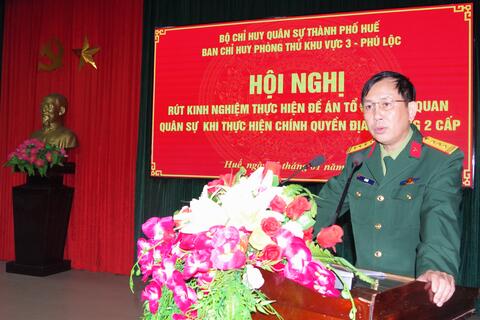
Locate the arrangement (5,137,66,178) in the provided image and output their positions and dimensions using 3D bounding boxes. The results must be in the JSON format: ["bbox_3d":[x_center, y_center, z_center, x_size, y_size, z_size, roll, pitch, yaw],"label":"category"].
[{"bbox_3d":[-2.409,-0.038,4.795,0.580,0.410,0.380,1,-1,17],"label":"arrangement"}]

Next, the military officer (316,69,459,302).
[{"bbox_3d":[0.504,0.510,1.414,0.560,1.650,0.430,1,-1,45],"label":"military officer"}]

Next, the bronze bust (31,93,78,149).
[{"bbox_3d":[-2.327,-0.379,5.037,0.570,0.740,0.360,1,-1,17],"label":"bronze bust"}]

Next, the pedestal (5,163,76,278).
[{"bbox_3d":[-2.376,0.680,4.940,0.520,1.260,0.460,1,-1,17],"label":"pedestal"}]

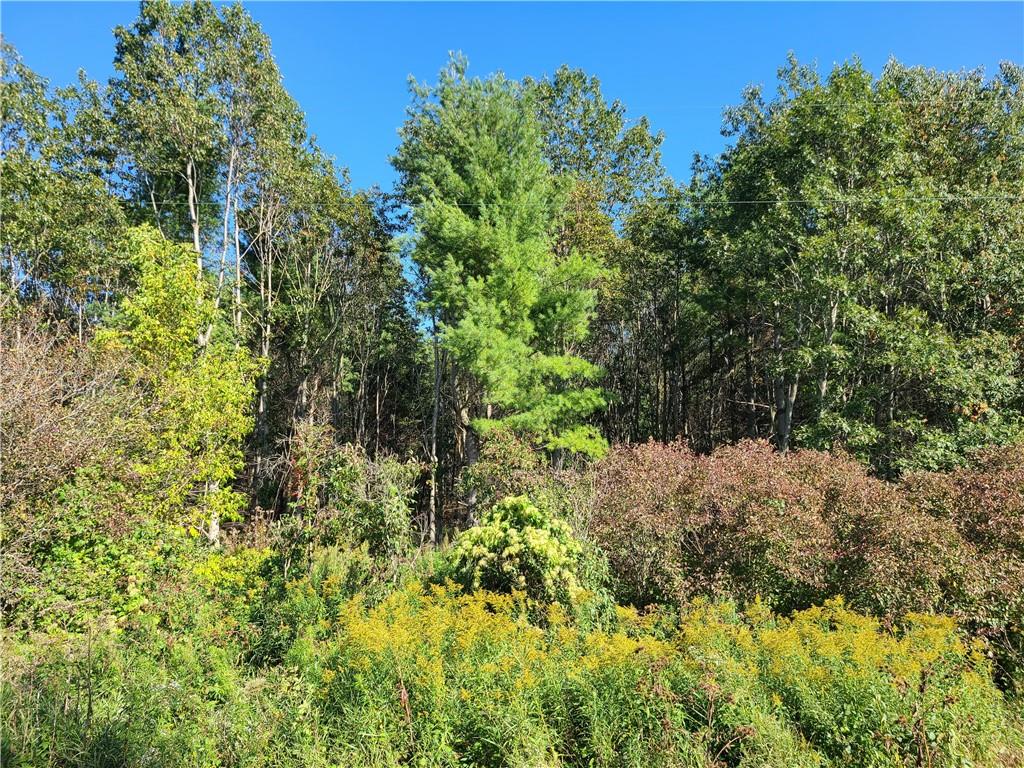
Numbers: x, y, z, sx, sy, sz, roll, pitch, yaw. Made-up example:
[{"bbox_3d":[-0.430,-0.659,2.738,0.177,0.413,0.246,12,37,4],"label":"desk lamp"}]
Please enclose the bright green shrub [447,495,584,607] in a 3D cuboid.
[{"bbox_3d":[0.046,2.230,10.000,1.800,1.600,1.650,0,-3,0],"label":"bright green shrub"}]

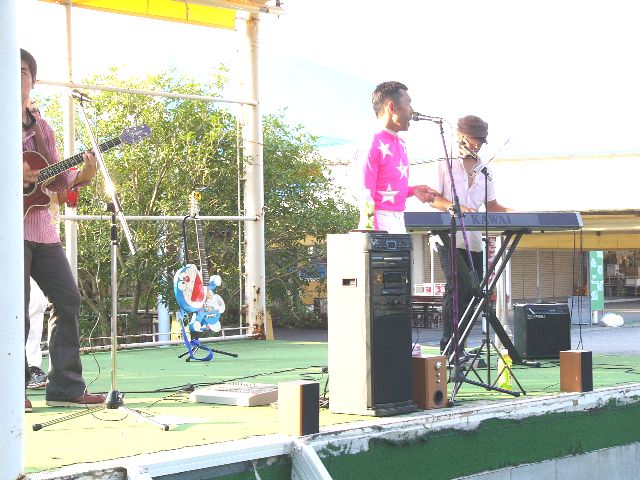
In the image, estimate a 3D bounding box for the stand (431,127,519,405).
[{"bbox_3d":[0.748,0.110,7.500,0.500,1.380,0.600,-1,0,6],"label":"stand"}]

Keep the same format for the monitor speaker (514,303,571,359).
[{"bbox_3d":[1.494,0.609,9.930,0.330,0.360,0.200,-1,0,-18],"label":"monitor speaker"}]

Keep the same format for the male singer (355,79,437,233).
[{"bbox_3d":[0.396,-0.011,7.650,0.420,1.630,0.460,-1,0,18],"label":"male singer"}]

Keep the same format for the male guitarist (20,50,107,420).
[{"bbox_3d":[-1.346,-0.051,7.200,0.570,1.750,0.460,-1,0,-30],"label":"male guitarist"}]

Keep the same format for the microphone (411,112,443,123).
[{"bbox_3d":[0.544,-0.625,7.550,0.170,0.050,0.050,-1,0,3],"label":"microphone"}]

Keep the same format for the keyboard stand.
[{"bbox_3d":[1.071,0.370,9.350,0.580,0.850,0.380,-1,0,-24],"label":"keyboard stand"}]

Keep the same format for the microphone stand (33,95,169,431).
[{"bbox_3d":[-0.990,0.084,6.700,0.560,1.480,0.520,-1,0,-7],"label":"microphone stand"}]

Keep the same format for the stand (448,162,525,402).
[{"bbox_3d":[0.861,0.198,7.600,0.410,1.200,0.460,-1,0,6],"label":"stand"}]

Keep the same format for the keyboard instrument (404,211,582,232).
[{"bbox_3d":[1.060,-0.110,9.350,1.270,0.130,0.310,-1,0,-24],"label":"keyboard instrument"}]

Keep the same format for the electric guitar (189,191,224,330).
[{"bbox_3d":[-0.804,0.161,10.300,0.360,1.000,0.080,-1,-13,-33],"label":"electric guitar"}]

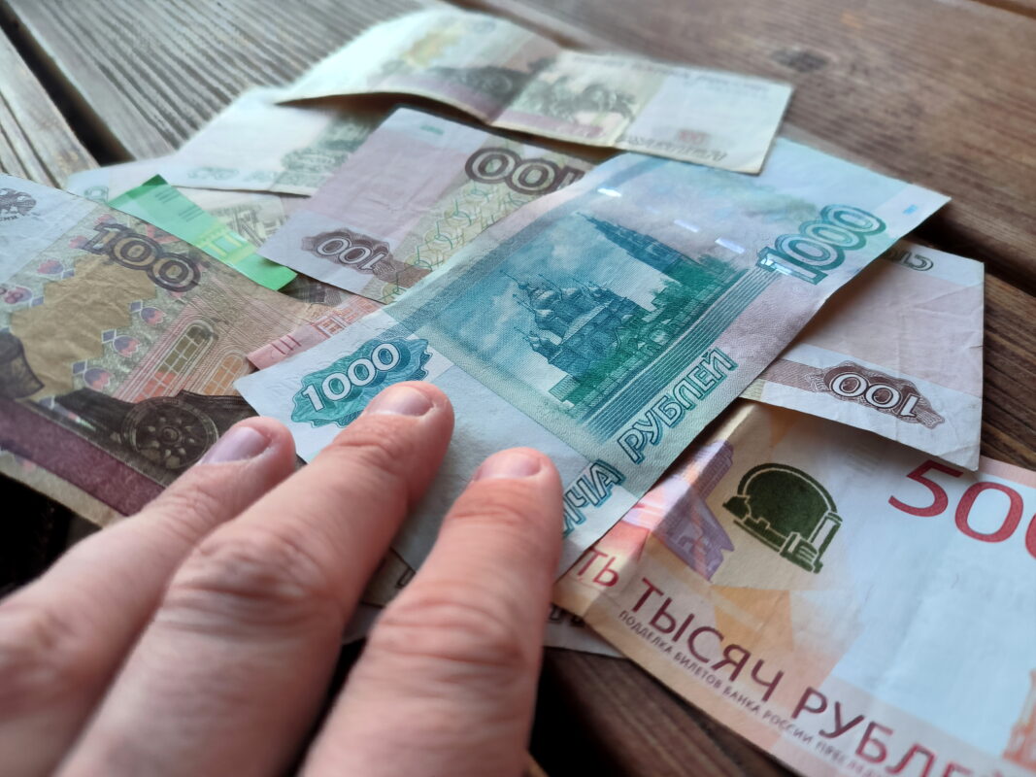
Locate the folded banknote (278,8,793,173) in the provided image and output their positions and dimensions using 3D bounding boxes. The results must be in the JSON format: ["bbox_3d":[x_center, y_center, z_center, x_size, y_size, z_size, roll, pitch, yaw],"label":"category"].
[{"bbox_3d":[0.005,-0.096,0.223,0.148,0.011,0.065,15,48,15],"label":"folded banknote"}]

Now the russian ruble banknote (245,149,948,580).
[{"bbox_3d":[0.026,-0.023,0.156,0.156,0.009,0.069,-36,55,-29],"label":"russian ruble banknote"}]

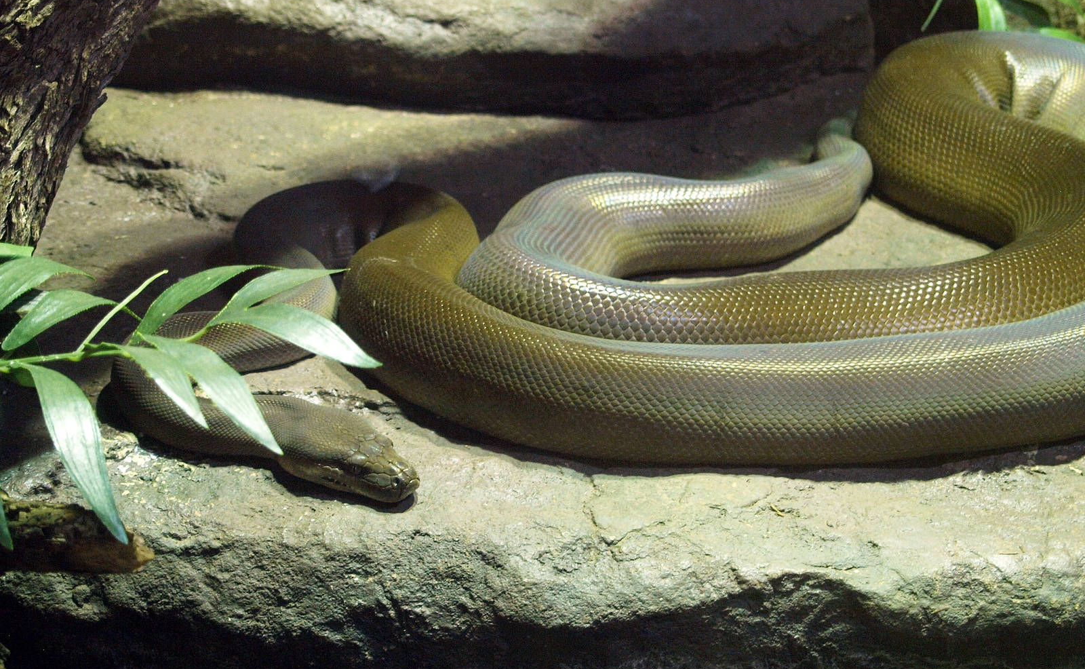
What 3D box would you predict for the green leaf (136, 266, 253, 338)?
[{"bbox_3d":[-0.266,-0.028,2.190,0.120,0.022,0.034,-29,55,-17],"label":"green leaf"}]

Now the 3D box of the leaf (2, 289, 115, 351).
[{"bbox_3d":[-0.373,-0.012,2.180,0.108,0.022,0.034,-22,52,-18],"label":"leaf"}]

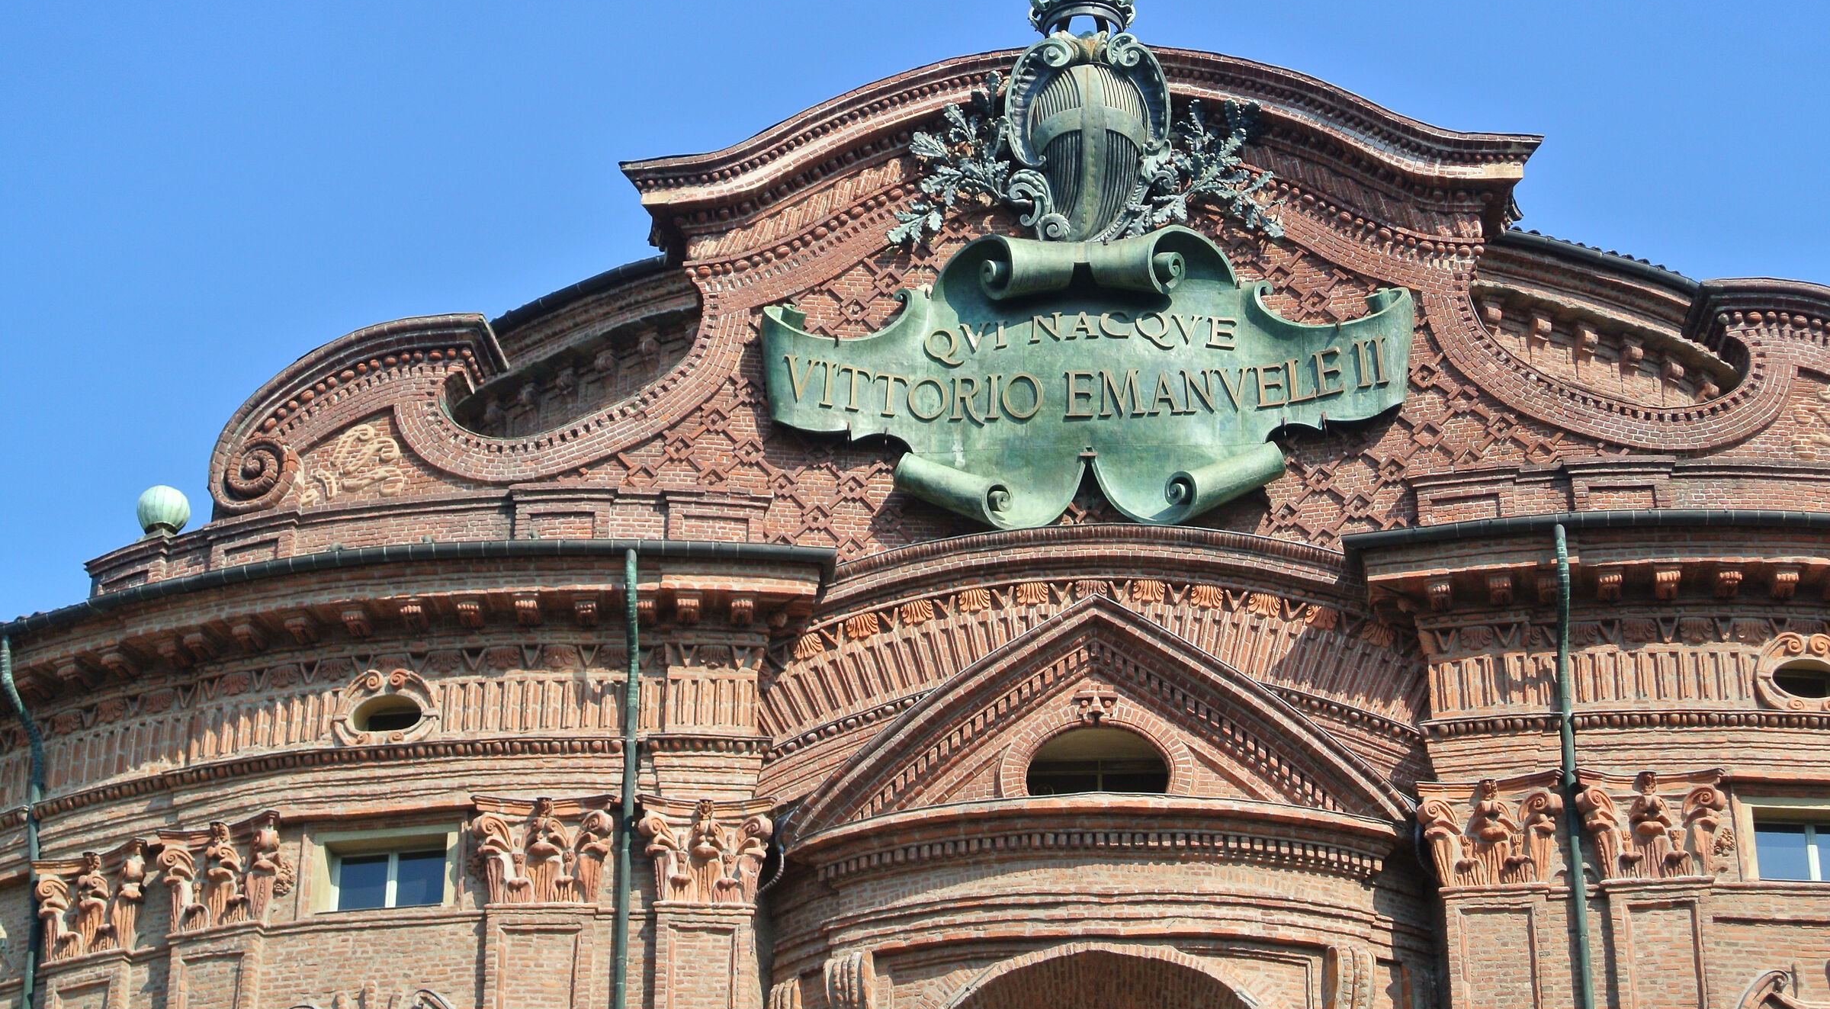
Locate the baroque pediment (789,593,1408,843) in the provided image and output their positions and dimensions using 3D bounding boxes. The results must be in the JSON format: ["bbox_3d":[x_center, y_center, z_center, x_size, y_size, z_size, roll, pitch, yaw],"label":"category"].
[{"bbox_3d":[1.990,2.373,44.722,6.710,2.400,1.500,-1,-28,2],"label":"baroque pediment"}]

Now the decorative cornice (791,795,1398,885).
[{"bbox_3d":[1.931,3.584,43.996,6.600,0.540,1.350,-1,-28,2],"label":"decorative cornice"}]

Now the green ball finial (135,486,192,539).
[{"bbox_3d":[-9.065,0.084,49.777,0.640,0.650,0.640,-1,-28,2],"label":"green ball finial"}]

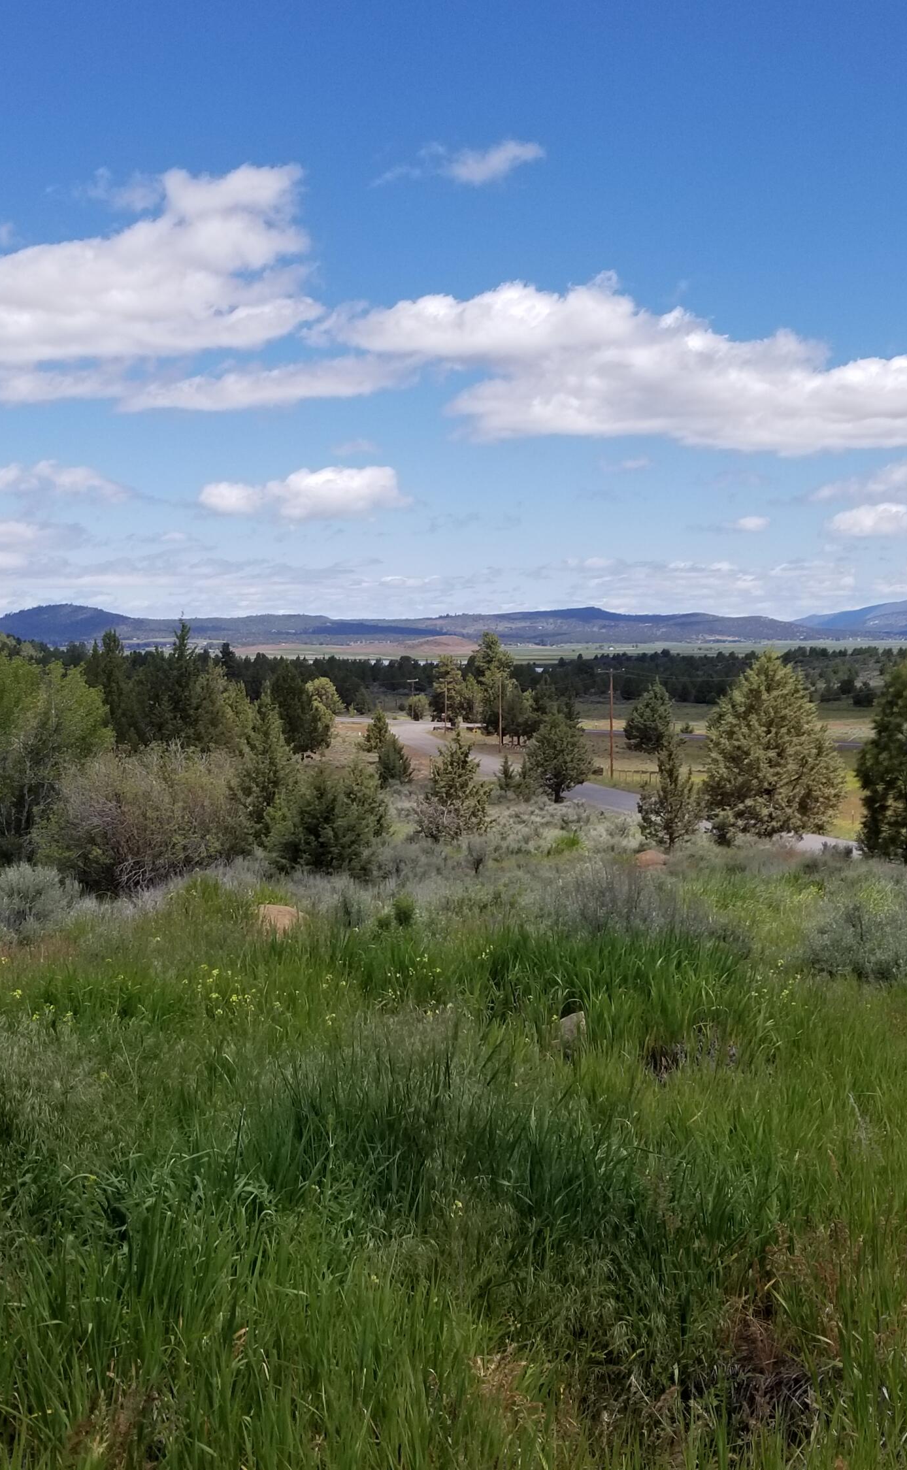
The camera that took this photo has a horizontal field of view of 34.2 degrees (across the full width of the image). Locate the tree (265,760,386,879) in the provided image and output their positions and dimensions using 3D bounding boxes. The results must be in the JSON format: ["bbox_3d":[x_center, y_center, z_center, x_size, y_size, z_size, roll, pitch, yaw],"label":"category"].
[{"bbox_3d":[-2.763,1.881,32.000,2.620,2.530,2.620,0,4,0],"label":"tree"}]

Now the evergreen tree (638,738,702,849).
[{"bbox_3d":[6.476,1.762,44.000,1.860,3.300,1.860,0,4,0],"label":"evergreen tree"}]

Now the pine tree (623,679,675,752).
[{"bbox_3d":[20.556,-2.015,155.000,5.320,7.740,5.320,0,4,0],"label":"pine tree"}]

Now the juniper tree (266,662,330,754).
[{"bbox_3d":[-13.262,-2.080,125.000,5.170,8.450,5.170,0,4,0],"label":"juniper tree"}]

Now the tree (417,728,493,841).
[{"bbox_3d":[0.000,1.555,46.000,2.270,3.540,2.270,0,4,0],"label":"tree"}]

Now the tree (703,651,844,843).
[{"bbox_3d":[12.174,0.437,56.000,5.250,7.340,5.250,0,4,0],"label":"tree"}]

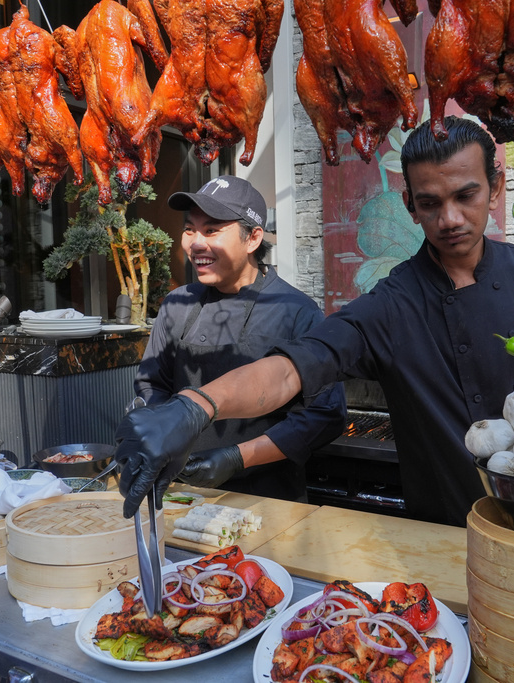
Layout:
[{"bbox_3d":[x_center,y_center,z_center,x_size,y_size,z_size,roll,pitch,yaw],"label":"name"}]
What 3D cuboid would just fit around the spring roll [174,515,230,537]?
[{"bbox_3d":[-0.102,0.337,1.244,0.110,0.021,0.021,2,5,31],"label":"spring roll"}]

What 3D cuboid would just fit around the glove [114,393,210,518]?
[{"bbox_3d":[-0.132,0.160,0.965,0.110,0.160,0.090,-4,5,-30],"label":"glove"}]

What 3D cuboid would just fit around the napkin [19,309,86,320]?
[{"bbox_3d":[-0.749,-0.099,2.500,0.225,0.042,0.180,-1,5,0],"label":"napkin"}]

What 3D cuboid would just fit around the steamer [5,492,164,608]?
[{"bbox_3d":[-0.276,0.334,1.127,0.254,0.107,0.254,-2,4,-12],"label":"steamer"}]

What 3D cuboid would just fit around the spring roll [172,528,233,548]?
[{"bbox_3d":[-0.098,0.343,1.187,0.104,0.018,0.018,1,4,29],"label":"spring roll"}]

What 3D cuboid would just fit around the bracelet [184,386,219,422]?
[{"bbox_3d":[-0.086,0.094,1.000,0.009,0.066,0.060,-17,6,-39],"label":"bracelet"}]

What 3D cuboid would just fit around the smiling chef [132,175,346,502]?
[{"bbox_3d":[-0.040,0.467,1.645,0.510,1.720,0.400,0,4,19],"label":"smiling chef"}]

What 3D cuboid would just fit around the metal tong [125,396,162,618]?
[{"bbox_3d":[-0.154,0.228,0.948,0.040,0.290,0.030,-1,-10,-31],"label":"metal tong"}]

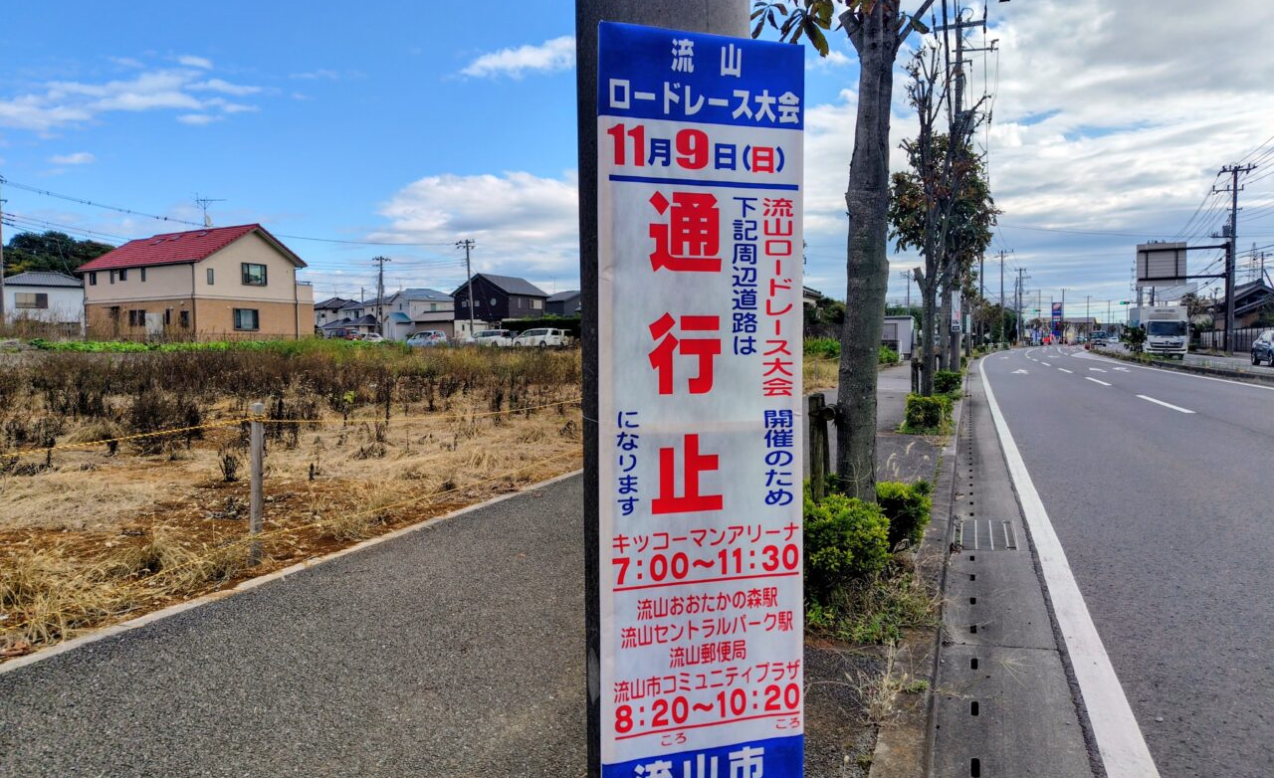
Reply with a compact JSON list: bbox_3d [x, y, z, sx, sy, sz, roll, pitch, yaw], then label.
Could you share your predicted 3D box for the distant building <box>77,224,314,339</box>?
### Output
[{"bbox_3d":[-28.874,-6.458,55.456,11.900,7.800,9.200,1,4,27],"label":"distant building"}]

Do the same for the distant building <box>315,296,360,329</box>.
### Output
[{"bbox_3d":[-49.546,-10.589,135.774,8.600,7.600,7.800,1,4,27],"label":"distant building"}]

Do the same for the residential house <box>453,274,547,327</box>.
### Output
[{"bbox_3d":[-15.971,-9.017,98.918,8.600,8.200,8.600,1,4,27],"label":"residential house"}]

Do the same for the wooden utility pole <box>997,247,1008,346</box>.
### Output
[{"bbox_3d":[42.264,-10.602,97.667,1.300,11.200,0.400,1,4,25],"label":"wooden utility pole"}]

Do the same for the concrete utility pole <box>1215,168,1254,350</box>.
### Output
[{"bbox_3d":[37.849,-8.204,53.640,2.100,12.100,0.500,1,4,25],"label":"concrete utility pole"}]

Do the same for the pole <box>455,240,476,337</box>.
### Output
[{"bbox_3d":[-17.412,-9.883,87.667,1.900,11.200,0.500,-1,3,-11],"label":"pole"}]

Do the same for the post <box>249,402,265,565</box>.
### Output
[{"bbox_3d":[-2.398,0.599,5.319,0.075,1.030,0.075,-1,3,0],"label":"post"}]

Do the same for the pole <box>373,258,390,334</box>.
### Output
[{"bbox_3d":[-29.876,-10.121,98.685,1.900,10.600,0.500,-2,4,-16],"label":"pole"}]

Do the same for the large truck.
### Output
[{"bbox_3d":[32.377,-3.464,52.305,2.400,3.200,8.300,1,4,25],"label":"large truck"}]

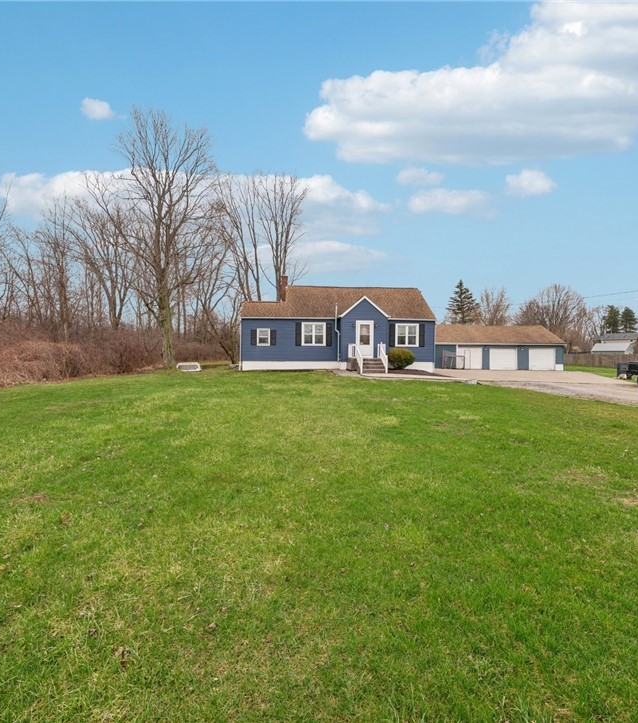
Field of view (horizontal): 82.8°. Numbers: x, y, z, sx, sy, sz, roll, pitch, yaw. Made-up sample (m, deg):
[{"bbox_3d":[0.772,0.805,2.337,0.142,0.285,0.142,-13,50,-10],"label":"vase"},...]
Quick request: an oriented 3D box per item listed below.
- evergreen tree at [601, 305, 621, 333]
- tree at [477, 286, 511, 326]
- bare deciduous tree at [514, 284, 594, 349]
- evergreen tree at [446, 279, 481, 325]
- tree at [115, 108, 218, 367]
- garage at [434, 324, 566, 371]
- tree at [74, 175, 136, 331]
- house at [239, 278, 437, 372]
[{"bbox_3d":[68.484,-6.760,85.000,4.934,13.259,4.934,0,1,0],"label":"evergreen tree"},{"bbox_3d":[25.562,-5.302,53.000,4.981,11.365,4.981,0,1,0],"label":"tree"},{"bbox_3d":[37.102,-5.888,57.000,12.604,12.482,12.604,0,1,0],"label":"bare deciduous tree"},{"bbox_3d":[20.228,-5.510,51.000,5.684,11.812,5.684,0,1,0],"label":"evergreen tree"},{"bbox_3d":[-11.381,-9.248,27.000,7.761,19.259,7.761,0,1,0],"label":"tree"},{"bbox_3d":[16.800,-1.661,38.000,13.200,4.600,7.600,0,1,-3],"label":"garage"},{"bbox_3d":[-20.064,-8.655,34.000,5.826,17.832,5.826,0,1,0],"label":"tree"},{"bbox_3d":[1.100,-2.554,25.400,12.200,6.300,8.600,0,1,-3],"label":"house"}]

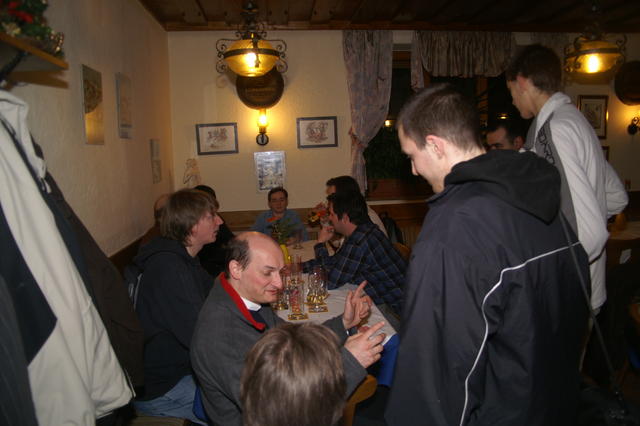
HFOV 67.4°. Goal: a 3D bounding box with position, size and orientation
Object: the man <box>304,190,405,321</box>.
[{"bbox_3d":[0.225,0.519,2.700,0.680,1.290,0.490,-1,8,8],"label":"man"}]

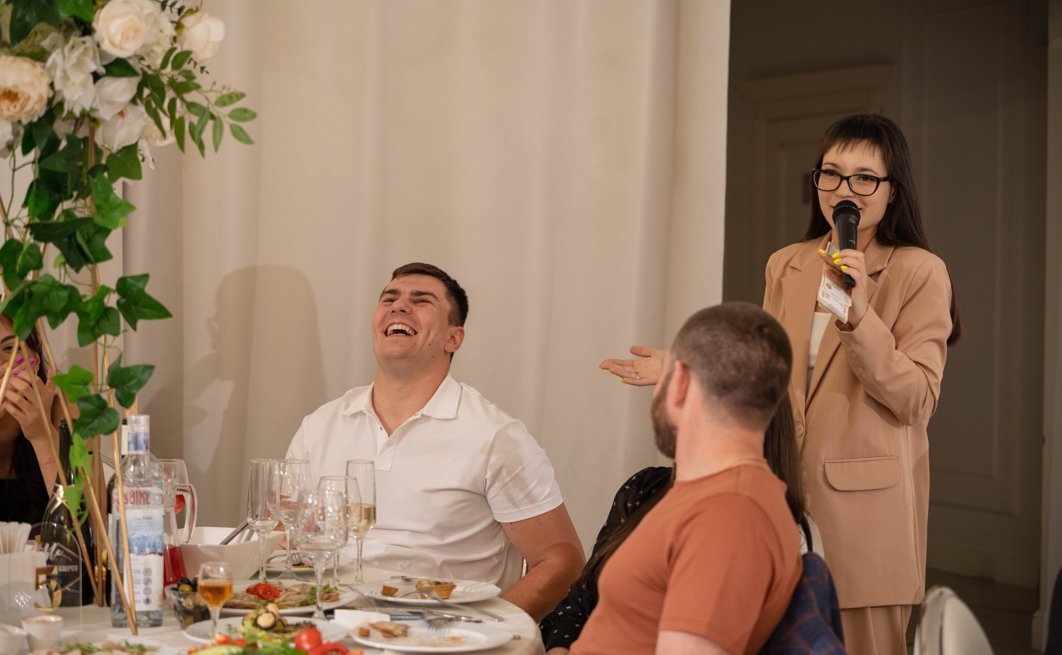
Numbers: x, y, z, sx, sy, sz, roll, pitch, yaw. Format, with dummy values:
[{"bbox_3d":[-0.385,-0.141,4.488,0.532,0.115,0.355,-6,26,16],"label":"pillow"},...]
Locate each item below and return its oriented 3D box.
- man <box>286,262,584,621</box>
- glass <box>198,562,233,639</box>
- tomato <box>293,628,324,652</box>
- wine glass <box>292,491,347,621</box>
[{"bbox_3d":[-0.284,0.540,4.067,0.620,1.315,0.800,1,2,28],"label":"man"},{"bbox_3d":[-0.455,0.408,3.184,0.050,0.135,0.050,0,2,0],"label":"glass"},{"bbox_3d":[-0.308,0.433,3.060,0.039,0.036,0.039,0,2,0],"label":"tomato"},{"bbox_3d":[-0.328,0.363,3.453,0.083,0.210,0.083,0,2,0],"label":"wine glass"}]

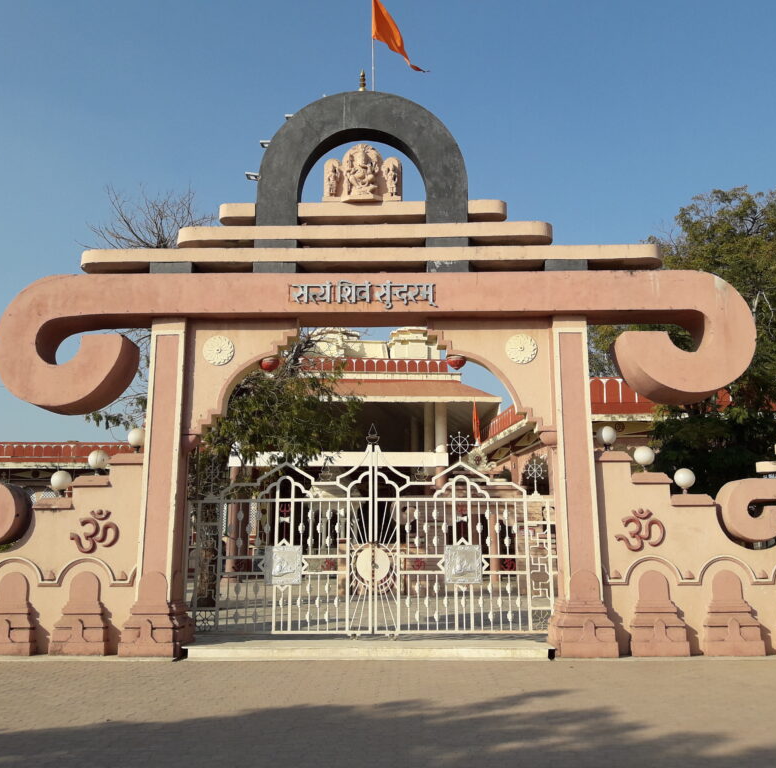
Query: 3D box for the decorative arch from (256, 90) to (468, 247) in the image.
[{"bbox_3d":[-0.396,-3.267,13.049,3.275,2.674,0.440,0,-11,1],"label":"decorative arch"}]

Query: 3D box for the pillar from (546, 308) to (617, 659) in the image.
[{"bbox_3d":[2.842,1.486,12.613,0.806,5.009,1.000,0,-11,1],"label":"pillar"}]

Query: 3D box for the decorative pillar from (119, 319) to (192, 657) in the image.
[{"bbox_3d":[-3.330,1.464,12.379,0.782,4.888,1.000,0,-11,1],"label":"decorative pillar"}]

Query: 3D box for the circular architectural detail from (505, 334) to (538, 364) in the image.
[{"bbox_3d":[2.069,-0.530,12.864,0.510,0.477,0.060,0,-11,1],"label":"circular architectural detail"}]

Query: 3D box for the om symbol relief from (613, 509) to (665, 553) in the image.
[{"bbox_3d":[3.774,2.190,12.381,0.762,0.633,0.065,0,-11,1],"label":"om symbol relief"}]

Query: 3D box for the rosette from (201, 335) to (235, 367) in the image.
[{"bbox_3d":[-2.589,-0.514,12.635,0.484,0.487,0.060,0,-11,1],"label":"rosette"}]

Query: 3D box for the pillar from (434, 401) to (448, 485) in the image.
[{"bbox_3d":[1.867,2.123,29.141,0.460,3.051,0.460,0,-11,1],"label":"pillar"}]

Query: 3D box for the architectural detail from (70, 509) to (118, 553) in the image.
[{"bbox_3d":[-4.398,2.222,12.462,0.731,0.657,0.080,0,-11,1],"label":"architectural detail"}]

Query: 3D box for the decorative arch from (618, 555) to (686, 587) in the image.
[{"bbox_3d":[3.859,2.747,12.191,1.008,0.437,0.080,0,-11,1],"label":"decorative arch"}]

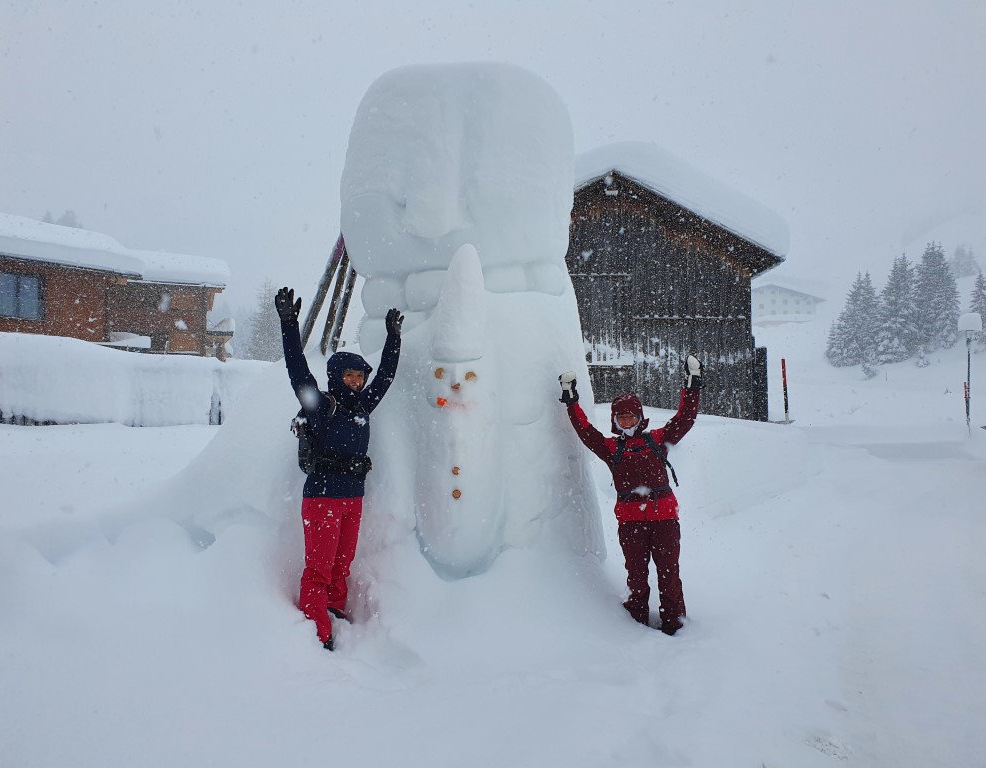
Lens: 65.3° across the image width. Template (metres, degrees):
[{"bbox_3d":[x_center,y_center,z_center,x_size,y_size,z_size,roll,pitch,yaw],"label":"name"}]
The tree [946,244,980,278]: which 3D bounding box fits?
[{"bbox_3d":[100.939,-26.281,165.000,6.800,7.400,6.000,0,-2,0],"label":"tree"}]

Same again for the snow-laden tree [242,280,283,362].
[{"bbox_3d":[-18.259,-4.716,62.000,3.700,7.300,3.700,0,-2,0],"label":"snow-laden tree"}]

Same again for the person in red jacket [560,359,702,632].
[{"bbox_3d":[0.948,0.768,5.300,0.970,1.900,0.500,0,-2,11],"label":"person in red jacket"}]

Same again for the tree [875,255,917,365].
[{"bbox_3d":[41.446,-7.755,79.000,4.700,11.100,4.700,0,-2,0],"label":"tree"}]

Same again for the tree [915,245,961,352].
[{"bbox_3d":[47.285,-9.329,82.000,5.000,11.500,5.000,0,-2,0],"label":"tree"}]

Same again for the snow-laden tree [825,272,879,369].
[{"bbox_3d":[36.459,-6.643,78.000,5.400,9.800,5.400,0,-2,0],"label":"snow-laden tree"}]

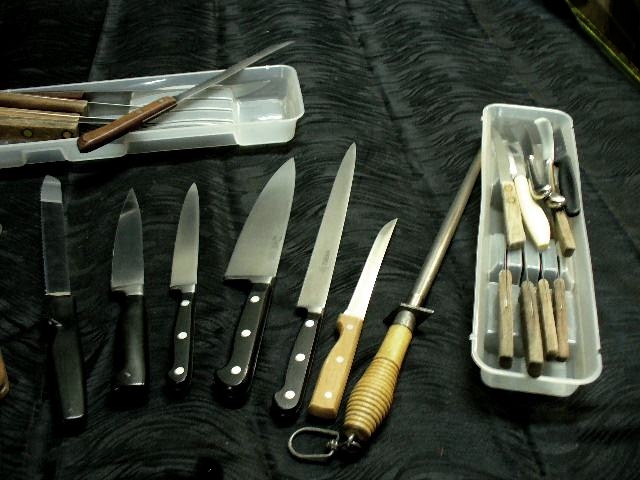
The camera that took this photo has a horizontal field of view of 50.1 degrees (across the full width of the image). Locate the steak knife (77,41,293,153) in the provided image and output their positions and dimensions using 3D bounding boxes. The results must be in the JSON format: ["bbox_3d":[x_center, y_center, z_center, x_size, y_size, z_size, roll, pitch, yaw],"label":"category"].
[{"bbox_3d":[-0.139,-0.172,0.778,0.298,0.015,0.022,-35,57,-30],"label":"steak knife"}]

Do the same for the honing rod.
[{"bbox_3d":[0.090,0.028,0.645,0.067,0.035,0.412,18,49,16],"label":"honing rod"}]

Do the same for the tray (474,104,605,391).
[{"bbox_3d":[0.201,-0.005,0.663,0.101,0.045,0.355,8,48,7],"label":"tray"}]

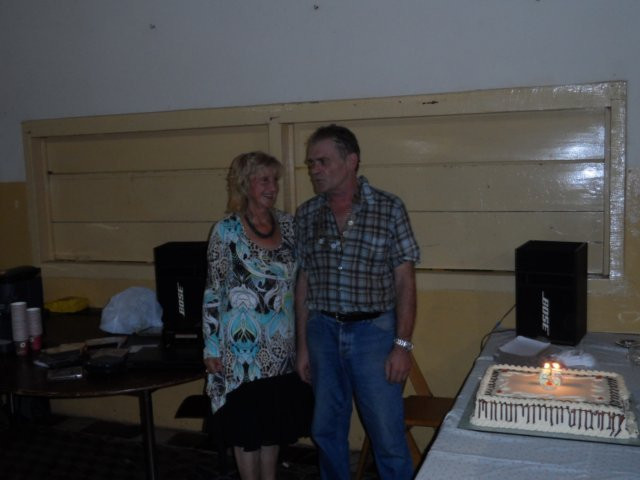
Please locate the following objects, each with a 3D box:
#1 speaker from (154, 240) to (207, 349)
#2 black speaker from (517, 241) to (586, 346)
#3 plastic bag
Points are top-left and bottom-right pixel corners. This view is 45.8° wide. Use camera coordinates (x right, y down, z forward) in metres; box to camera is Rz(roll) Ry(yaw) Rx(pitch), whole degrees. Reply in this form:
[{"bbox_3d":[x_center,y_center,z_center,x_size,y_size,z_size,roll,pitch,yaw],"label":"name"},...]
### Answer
[{"bbox_3d":[-0.741,0.236,4.226,0.261,0.415,0.230,-1,7,7],"label":"speaker"},{"bbox_3d":[1.055,0.236,3.448,0.261,0.415,0.230,2,8,31],"label":"black speaker"},{"bbox_3d":[-1.006,0.366,4.046,0.330,0.220,0.270,-4,7,-11],"label":"plastic bag"}]

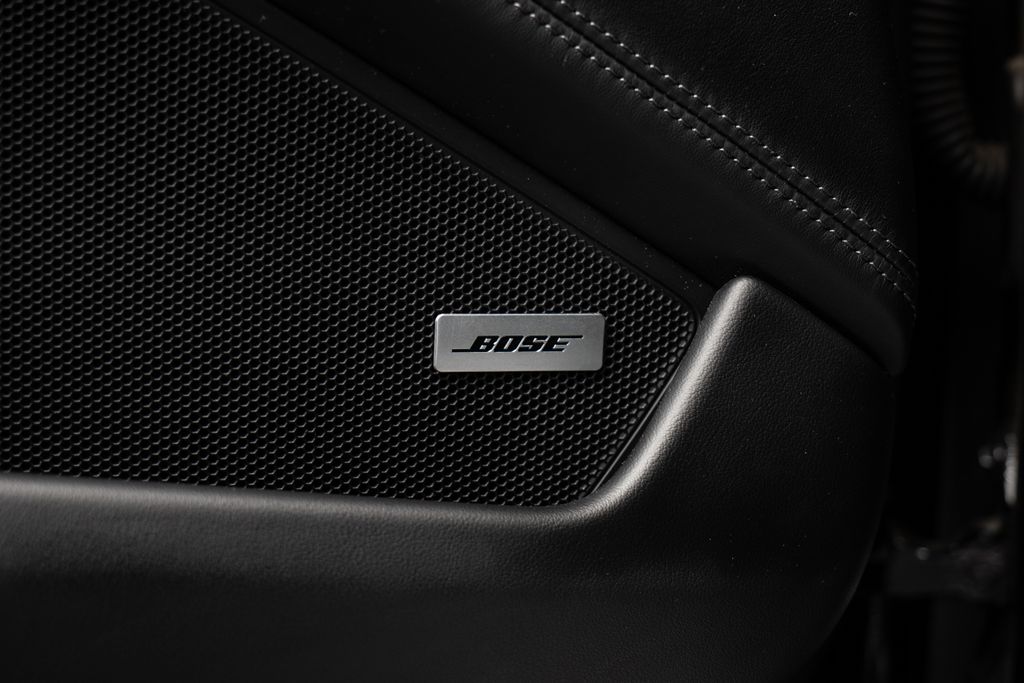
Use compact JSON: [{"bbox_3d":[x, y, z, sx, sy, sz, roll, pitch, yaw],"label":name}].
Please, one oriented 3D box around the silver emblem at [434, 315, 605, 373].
[{"bbox_3d":[0.002,0.000,0.446,0.045,0.015,0.002,0,13,-11],"label":"silver emblem"}]

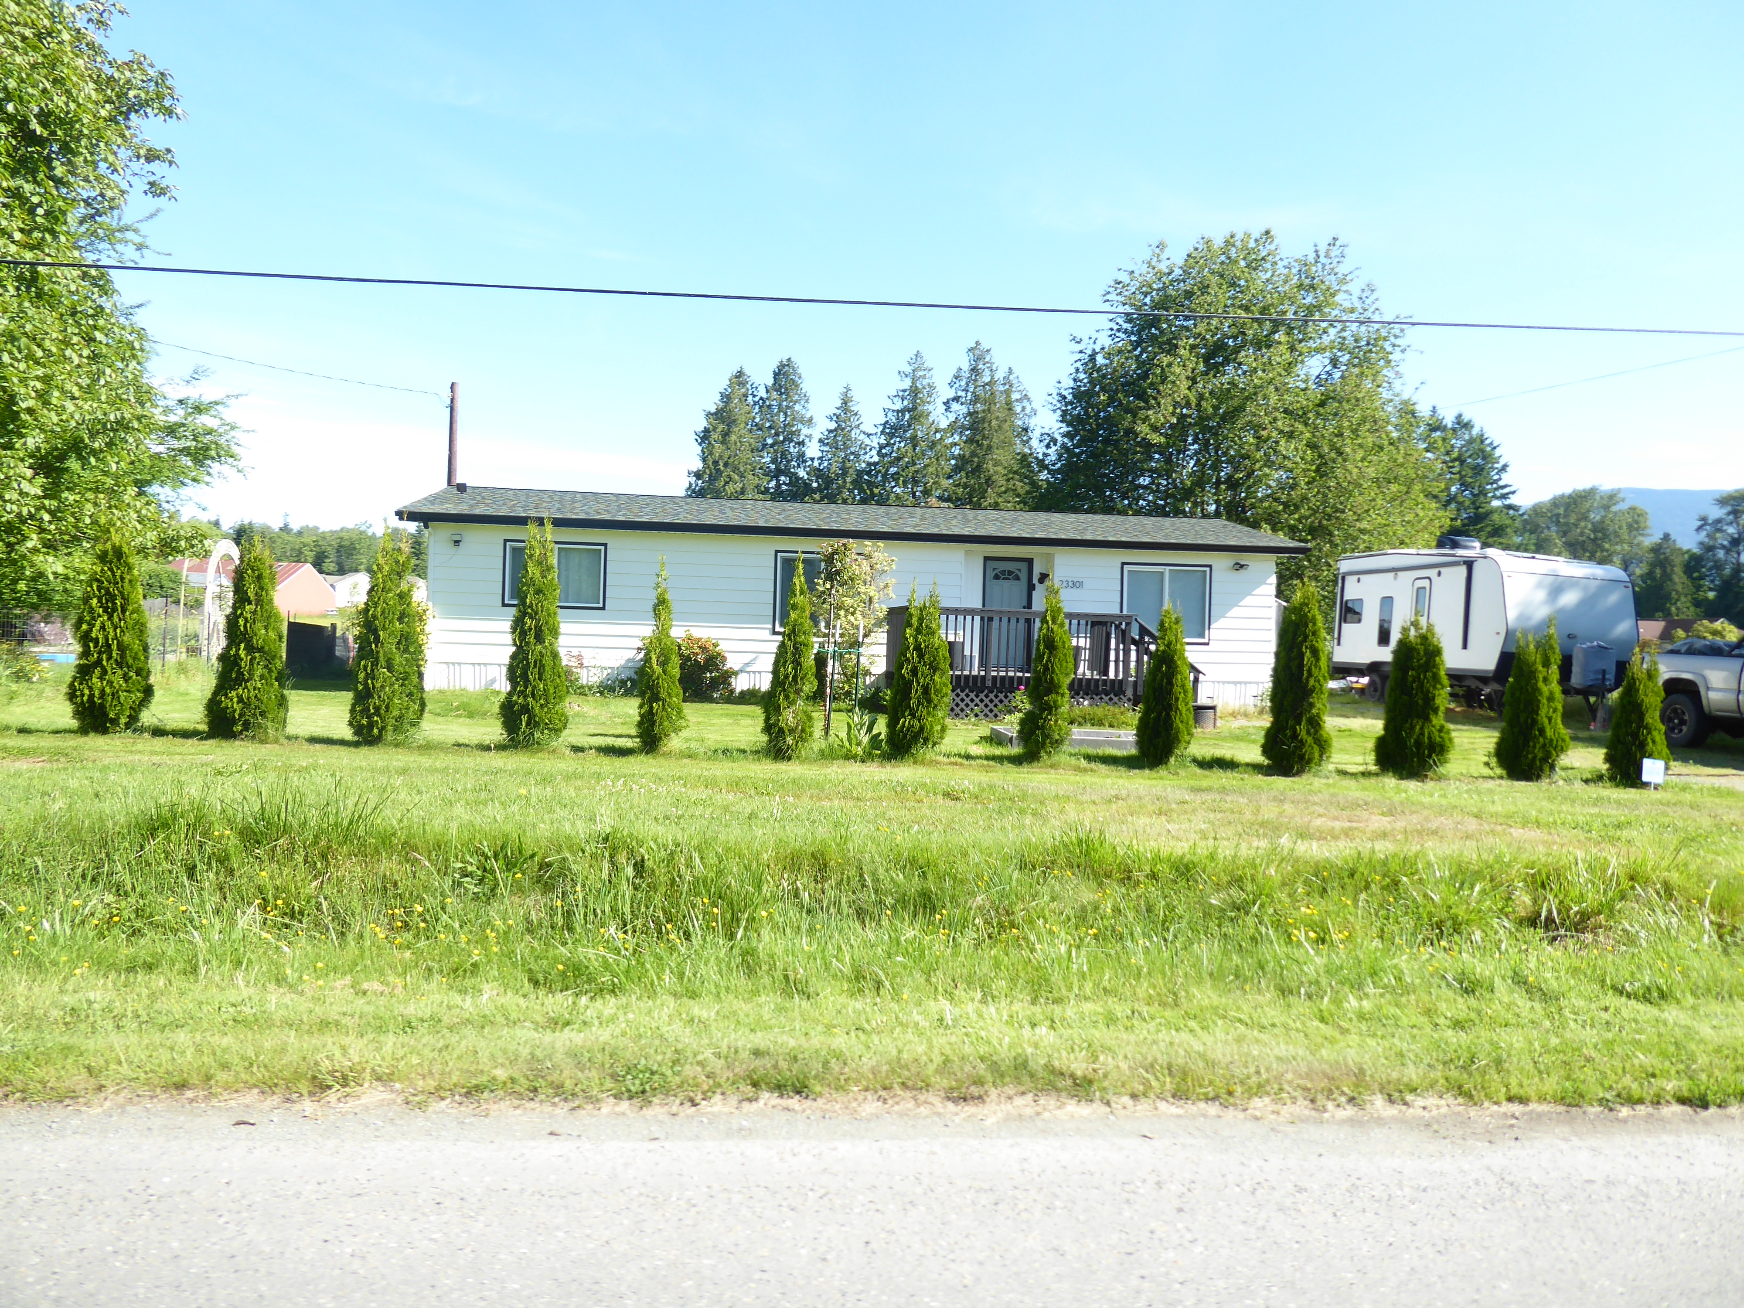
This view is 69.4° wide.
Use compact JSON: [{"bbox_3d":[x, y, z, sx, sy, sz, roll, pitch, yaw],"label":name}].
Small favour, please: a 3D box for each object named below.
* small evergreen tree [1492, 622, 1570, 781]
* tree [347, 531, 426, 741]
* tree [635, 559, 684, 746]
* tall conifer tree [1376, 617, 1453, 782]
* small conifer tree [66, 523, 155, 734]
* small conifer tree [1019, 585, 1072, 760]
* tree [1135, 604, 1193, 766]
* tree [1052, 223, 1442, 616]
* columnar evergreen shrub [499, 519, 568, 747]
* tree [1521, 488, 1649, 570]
[{"bbox_3d":[7.082,0.505,13.540,0.820,1.699,0.820,2,1,-7],"label":"small evergreen tree"},{"bbox_3d":[-5.009,-0.169,13.006,0.802,2.209,0.802,2,1,-7],"label":"tree"},{"bbox_3d":[-2.215,0.014,13.209,0.529,2.015,0.529,2,1,-7],"label":"tree"},{"bbox_3d":[6.579,0.538,15.300,0.960,1.953,0.960,2,1,0],"label":"tall conifer tree"},{"bbox_3d":[-8.905,-0.294,14.700,1.002,2.417,1.002,2,1,0],"label":"small conifer tree"},{"bbox_3d":[2.110,0.207,15.300,0.662,2.185,0.662,2,1,0],"label":"small conifer tree"},{"bbox_3d":[3.554,0.374,15.350,0.714,1.959,0.714,2,1,0],"label":"tree"},{"bbox_3d":[11.800,-6.211,40.000,12.600,14.300,11.800,2,1,0],"label":"tree"},{"bbox_3d":[-4.019,-0.243,14.950,0.809,2.701,0.809,2,1,0],"label":"columnar evergreen shrub"},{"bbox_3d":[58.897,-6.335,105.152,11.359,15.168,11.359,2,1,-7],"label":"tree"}]

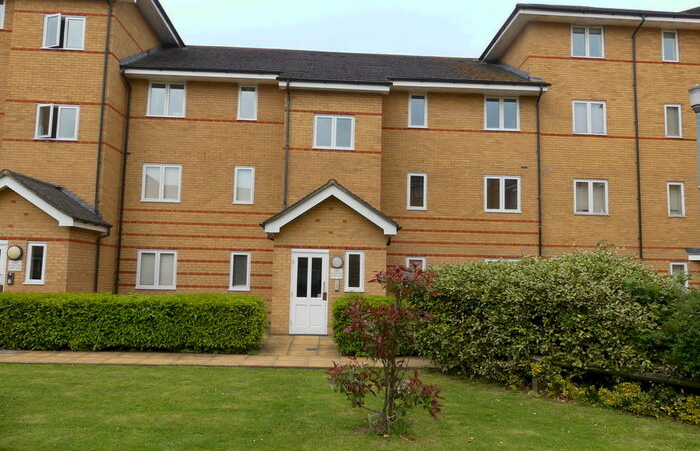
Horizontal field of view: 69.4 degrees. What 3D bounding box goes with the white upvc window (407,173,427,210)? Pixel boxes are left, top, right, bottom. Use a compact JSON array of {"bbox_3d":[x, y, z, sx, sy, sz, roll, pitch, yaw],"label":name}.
[{"bbox_3d":[2.113,-1.052,15.851,0.626,1.142,0.100,2,-6,-3],"label":"white upvc window"}]

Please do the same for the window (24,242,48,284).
[{"bbox_3d":[-7.532,0.908,12.162,0.490,1.020,0.100,2,-6,-3],"label":"window"}]

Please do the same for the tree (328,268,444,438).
[{"bbox_3d":[0.330,1.177,4.837,1.100,1.630,1.000,2,-6,-3],"label":"tree"}]

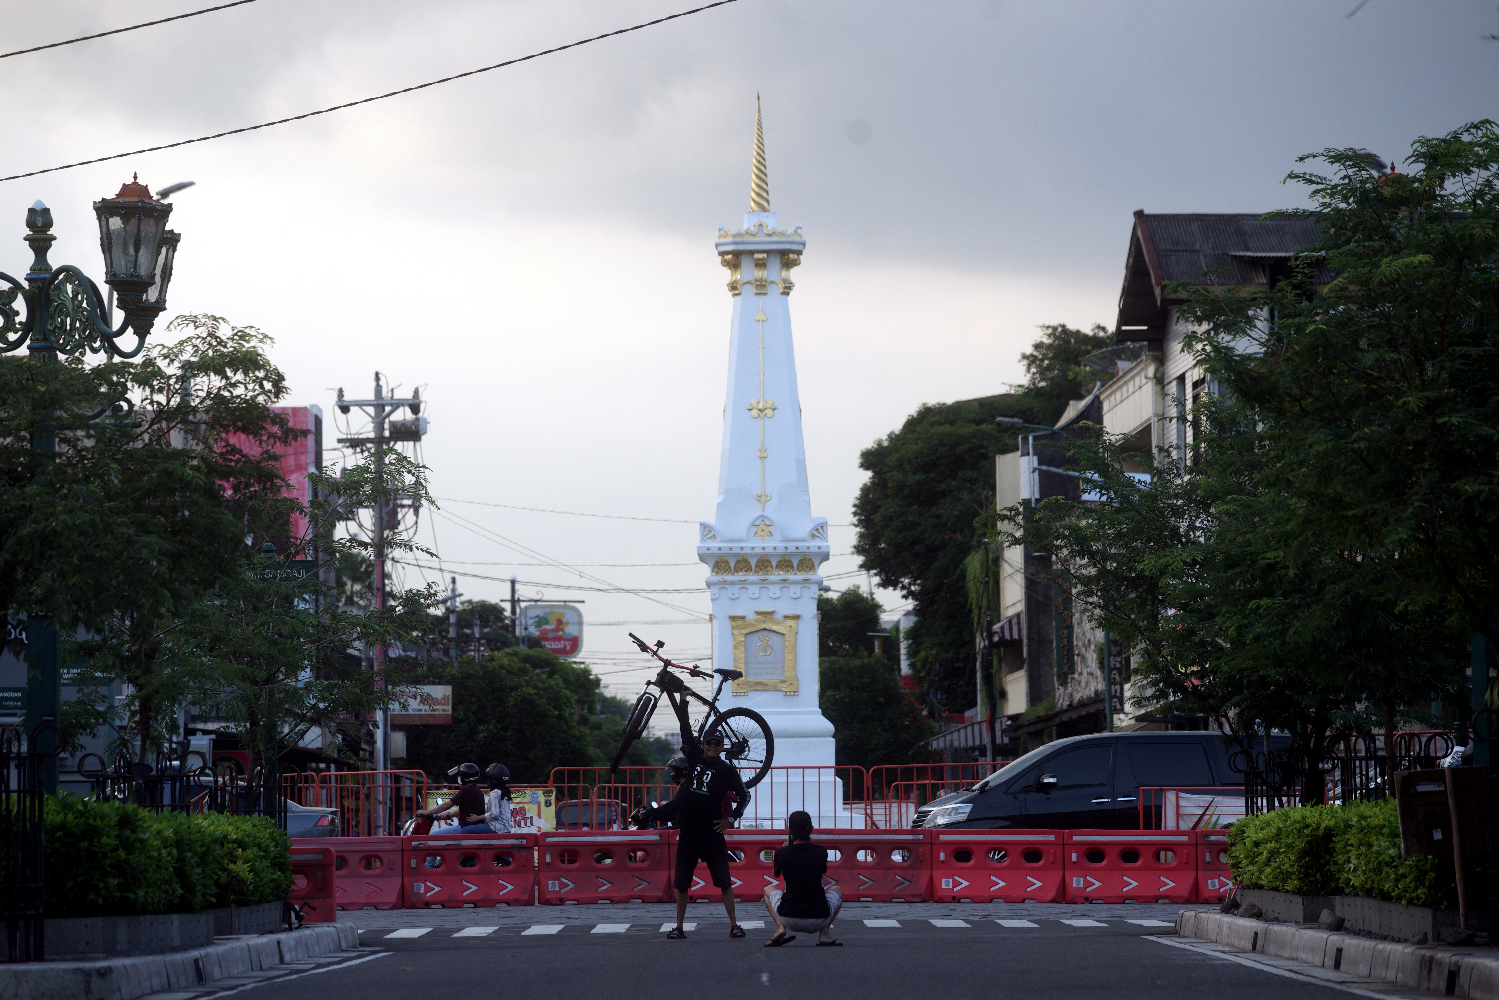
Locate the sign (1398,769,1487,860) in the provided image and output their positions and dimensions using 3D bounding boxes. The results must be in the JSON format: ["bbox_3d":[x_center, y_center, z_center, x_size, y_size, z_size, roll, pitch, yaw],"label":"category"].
[{"bbox_3d":[4.427,1.988,42.500,0.600,0.540,0.040,-5,-3,-3],"label":"sign"}]

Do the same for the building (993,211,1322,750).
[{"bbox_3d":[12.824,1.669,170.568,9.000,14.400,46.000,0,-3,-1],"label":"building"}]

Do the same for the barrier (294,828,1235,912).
[{"bbox_3d":[0.251,4.048,73.300,10.500,0.800,0.450,-1,-2,0],"label":"barrier"}]

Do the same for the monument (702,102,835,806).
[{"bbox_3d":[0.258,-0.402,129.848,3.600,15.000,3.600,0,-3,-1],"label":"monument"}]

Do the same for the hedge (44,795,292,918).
[{"bbox_3d":[-4.049,2.515,47.338,1.000,0.850,6.700,-1,-2,4],"label":"hedge"}]

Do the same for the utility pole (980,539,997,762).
[{"bbox_3d":[6.843,5.491,190.202,0.300,8.700,0.300,-2,-3,0],"label":"utility pole"}]

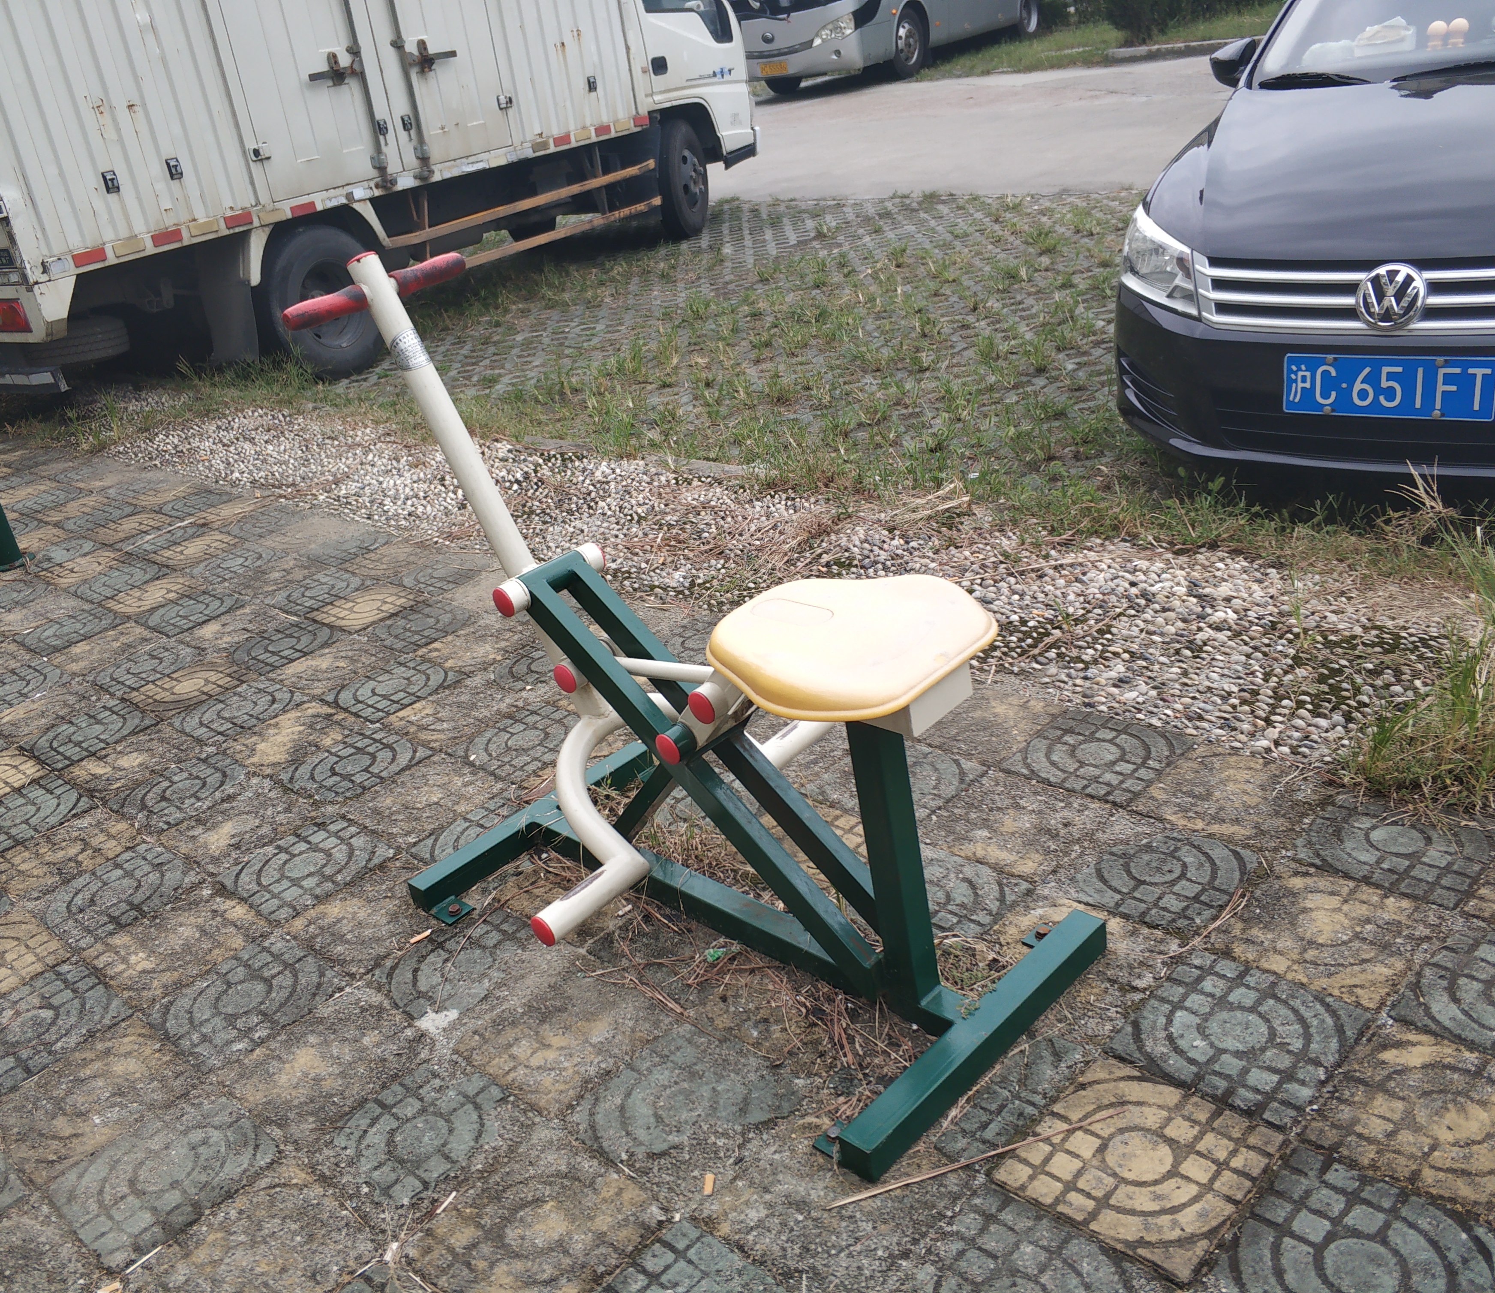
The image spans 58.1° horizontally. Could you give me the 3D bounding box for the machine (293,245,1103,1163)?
[{"bbox_3d":[-0.146,-0.028,2.047,1.175,1.090,0.600,16,35,42],"label":"machine"}]

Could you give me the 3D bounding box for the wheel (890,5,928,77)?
[{"bbox_3d":[2.273,-8.940,19.974,0.280,0.970,0.970,8,30,32],"label":"wheel"}]

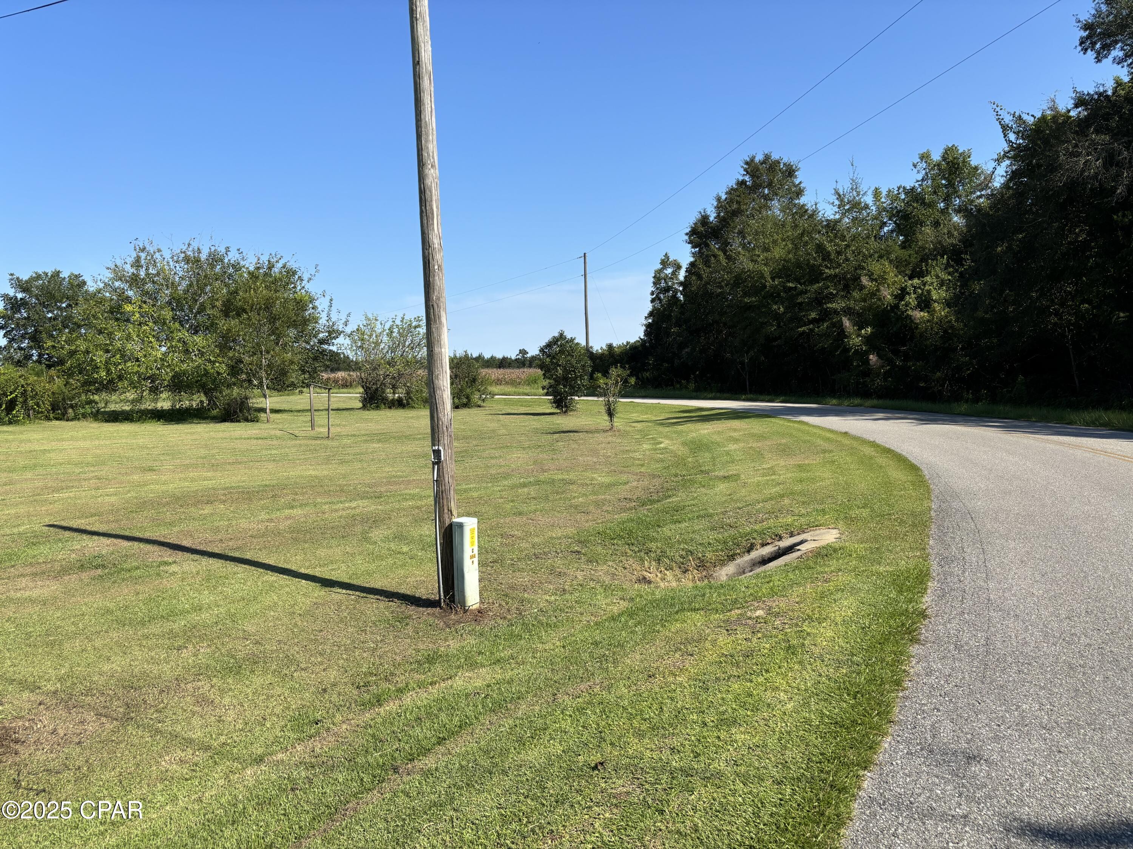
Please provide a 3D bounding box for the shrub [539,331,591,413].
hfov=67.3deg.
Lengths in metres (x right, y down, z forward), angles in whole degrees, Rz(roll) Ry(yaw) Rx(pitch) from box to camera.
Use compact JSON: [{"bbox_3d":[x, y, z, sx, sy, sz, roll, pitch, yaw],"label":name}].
[{"bbox_3d":[-0.097,-2.174,35.201,2.100,3.400,2.050,-1,3,0],"label":"shrub"}]

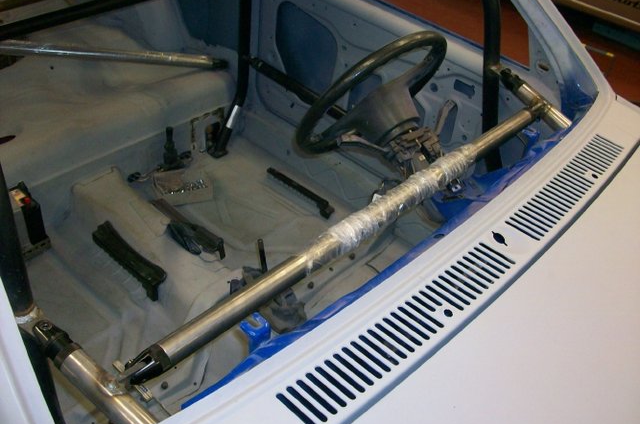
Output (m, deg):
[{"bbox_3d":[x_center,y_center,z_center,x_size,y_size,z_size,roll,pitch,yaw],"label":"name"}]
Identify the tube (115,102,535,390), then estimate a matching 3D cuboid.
[{"bbox_3d":[0.133,-0.016,1.107,0.045,0.045,1.069,33,47,32],"label":"tube"}]

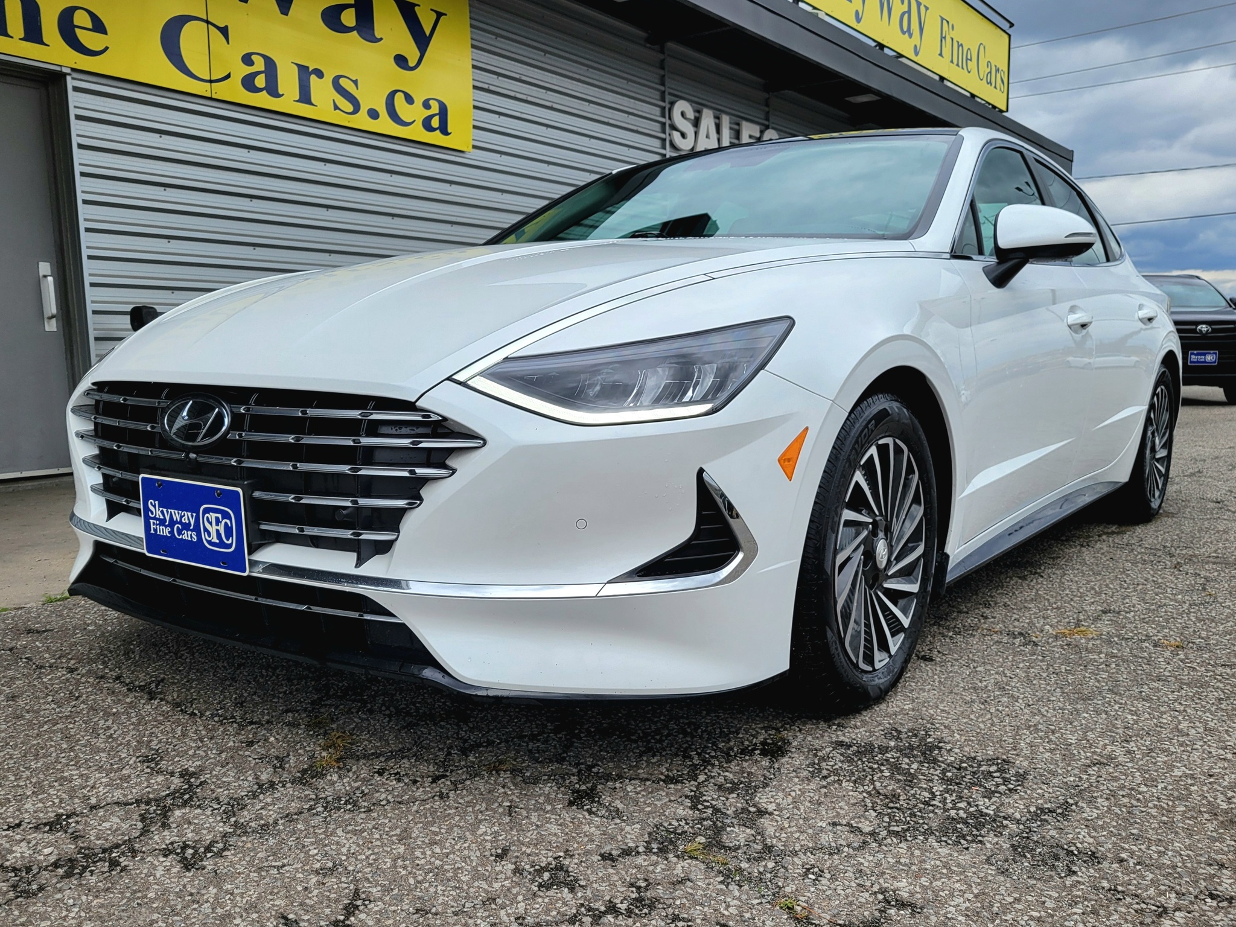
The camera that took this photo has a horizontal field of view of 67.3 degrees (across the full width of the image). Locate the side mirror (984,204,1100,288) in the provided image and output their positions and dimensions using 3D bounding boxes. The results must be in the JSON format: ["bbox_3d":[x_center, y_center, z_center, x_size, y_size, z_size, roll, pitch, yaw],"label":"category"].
[{"bbox_3d":[1.060,-0.546,2.328,0.228,0.208,0.218,5,9,40],"label":"side mirror"}]

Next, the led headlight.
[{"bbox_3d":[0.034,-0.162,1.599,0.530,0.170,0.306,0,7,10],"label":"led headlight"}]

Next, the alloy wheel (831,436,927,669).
[{"bbox_3d":[0.472,0.178,1.965,0.198,0.473,0.473,4,9,38],"label":"alloy wheel"}]

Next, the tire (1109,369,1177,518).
[{"bbox_3d":[2.208,-0.095,3.977,0.223,0.665,0.670,5,9,40],"label":"tire"}]

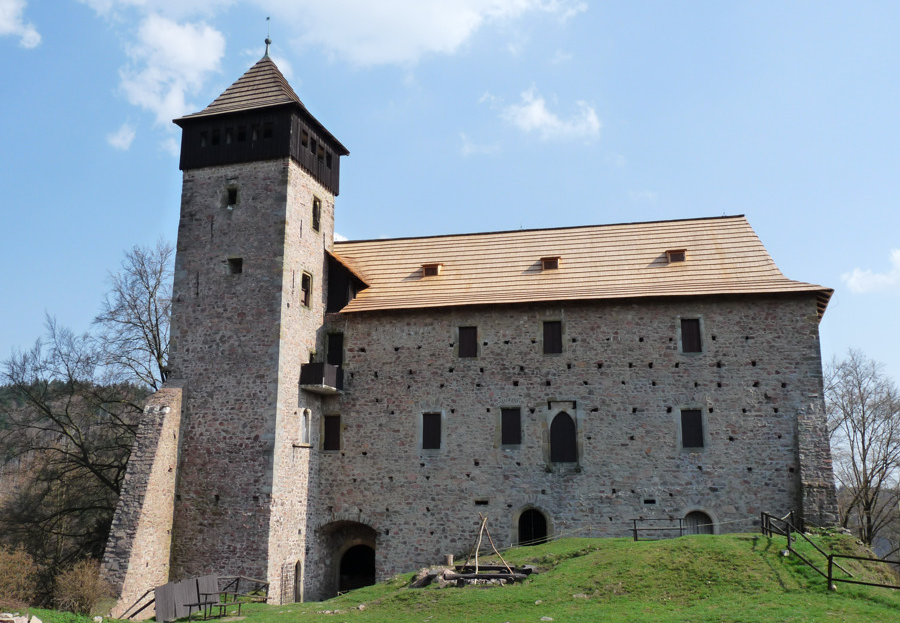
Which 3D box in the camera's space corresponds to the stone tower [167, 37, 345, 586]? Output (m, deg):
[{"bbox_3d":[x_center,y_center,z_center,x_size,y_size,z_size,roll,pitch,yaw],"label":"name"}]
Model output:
[{"bbox_3d":[-9.978,-0.285,43.931,6.973,28.226,6.474,-3,-13,16],"label":"stone tower"}]

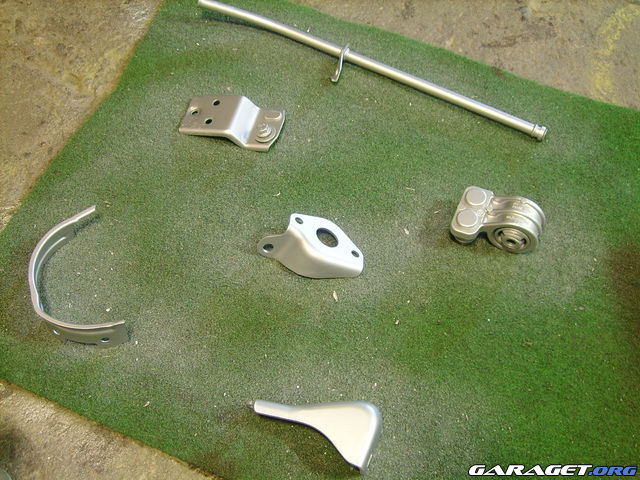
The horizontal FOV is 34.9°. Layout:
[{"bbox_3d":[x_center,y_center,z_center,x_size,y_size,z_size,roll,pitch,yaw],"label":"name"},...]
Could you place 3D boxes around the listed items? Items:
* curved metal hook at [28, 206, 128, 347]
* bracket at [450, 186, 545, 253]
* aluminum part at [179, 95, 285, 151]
[{"bbox_3d":[-0.255,0.044,1.057,0.086,0.036,0.150,-15,56,-9],"label":"curved metal hook"},{"bbox_3d":[0.186,-0.018,1.077,0.088,0.047,0.054,20,58,15],"label":"bracket"},{"bbox_3d":[-0.102,-0.133,1.181,0.120,0.026,0.060,4,55,5],"label":"aluminum part"}]

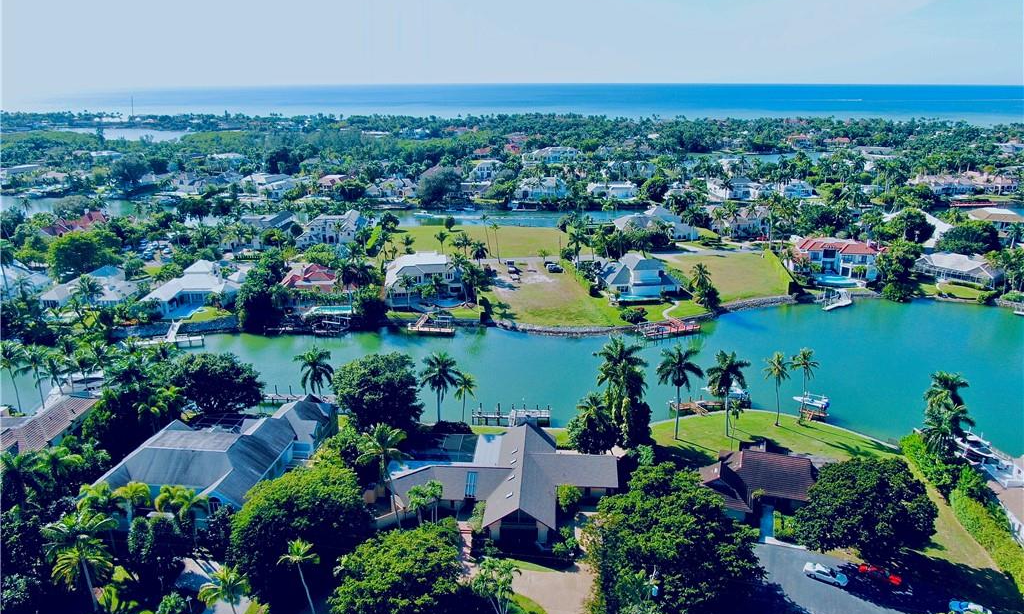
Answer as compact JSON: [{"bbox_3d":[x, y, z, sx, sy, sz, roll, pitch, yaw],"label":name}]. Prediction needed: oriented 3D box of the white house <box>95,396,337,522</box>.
[{"bbox_3d":[-46.000,22.886,113.765,29.000,7.500,33.500,1,18,4],"label":"white house"}]

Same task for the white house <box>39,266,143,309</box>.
[{"bbox_3d":[-115.490,-5.450,201.730,22.190,7.000,27.230,0,17,0],"label":"white house"}]

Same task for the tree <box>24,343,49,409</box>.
[{"bbox_3d":[-89.300,13.390,134.252,5.000,13.200,5.000,0,18,0],"label":"tree"}]

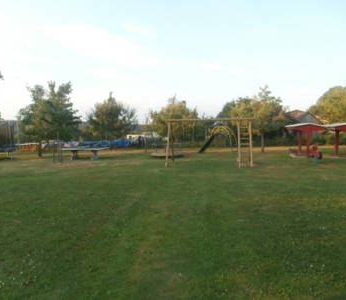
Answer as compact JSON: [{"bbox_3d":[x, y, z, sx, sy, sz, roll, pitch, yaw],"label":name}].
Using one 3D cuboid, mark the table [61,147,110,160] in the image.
[{"bbox_3d":[-5.920,0.330,18.800,2.740,0.780,1.525,0,3,8],"label":"table"}]

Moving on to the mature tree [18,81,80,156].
[{"bbox_3d":[-10.237,-2.557,22.800,5.016,6.232,4.765,-1,3,0],"label":"mature tree"}]

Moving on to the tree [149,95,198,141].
[{"bbox_3d":[0.054,-2.921,30.000,5.085,6.058,4.831,-1,3,0],"label":"tree"}]

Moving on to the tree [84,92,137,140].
[{"bbox_3d":[-6.875,-3.214,31.000,5.701,6.428,5.416,-1,3,0],"label":"tree"}]

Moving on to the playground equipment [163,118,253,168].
[{"bbox_3d":[1.970,-0.385,14.700,4.700,2.500,1.900,0,3,7],"label":"playground equipment"}]

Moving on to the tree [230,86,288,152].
[{"bbox_3d":[8.387,-2.967,27.200,5.591,6.425,5.312,-1,3,0],"label":"tree"}]

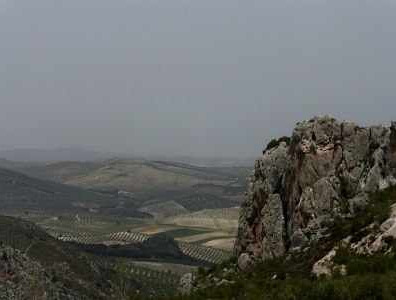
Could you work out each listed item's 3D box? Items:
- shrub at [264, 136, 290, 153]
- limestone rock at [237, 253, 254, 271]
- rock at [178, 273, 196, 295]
[{"bbox_3d":[5.681,-0.393,90.000,1.860,1.170,1.400,0,0,0],"label":"shrub"},{"bbox_3d":[3.206,7.525,85.000,1.210,1.240,1.100,0,0,0],"label":"limestone rock"},{"bbox_3d":[-0.600,7.632,72.000,1.030,1.280,1.000,0,0,0],"label":"rock"}]

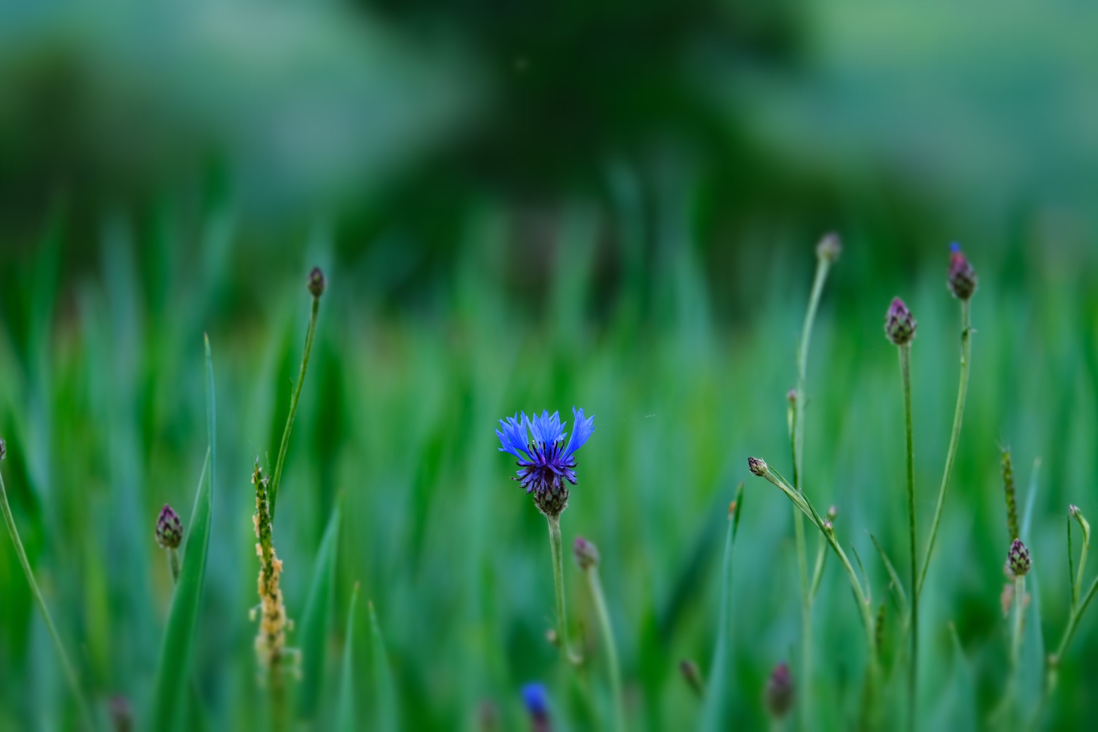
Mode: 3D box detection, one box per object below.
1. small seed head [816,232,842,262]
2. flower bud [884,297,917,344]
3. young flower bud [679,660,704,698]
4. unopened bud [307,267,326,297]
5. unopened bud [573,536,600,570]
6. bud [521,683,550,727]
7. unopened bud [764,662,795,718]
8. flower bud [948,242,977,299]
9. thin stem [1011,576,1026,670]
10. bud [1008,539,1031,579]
[{"bbox_3d":[0.093,-0.039,1.940,0.008,0.010,0.008,14,4,0],"label":"small seed head"},{"bbox_3d":[0.111,-0.014,1.850,0.009,0.015,0.009,-5,4,0],"label":"flower bud"},{"bbox_3d":[0.047,0.104,1.950,0.005,0.013,0.005,-27,3,0],"label":"young flower bud"},{"bbox_3d":[-0.075,-0.027,1.880,0.006,0.010,0.006,0,4,0],"label":"unopened bud"},{"bbox_3d":[0.012,0.062,1.930,0.008,0.011,0.008,-21,4,0],"label":"unopened bud"},{"bbox_3d":[-0.004,0.112,1.920,0.008,0.016,0.008,-9,4,0],"label":"bud"},{"bbox_3d":[0.075,0.106,1.910,0.009,0.018,0.009,2,4,0],"label":"unopened bud"},{"bbox_3d":[0.131,-0.030,1.860,0.008,0.017,0.008,-11,4,0],"label":"flower bud"},{"bbox_3d":[0.149,0.082,1.860,0.003,0.030,0.003,3,4,0],"label":"thin stem"},{"bbox_3d":[0.148,0.061,1.850,0.007,0.012,0.007,-3,4,0],"label":"bud"}]

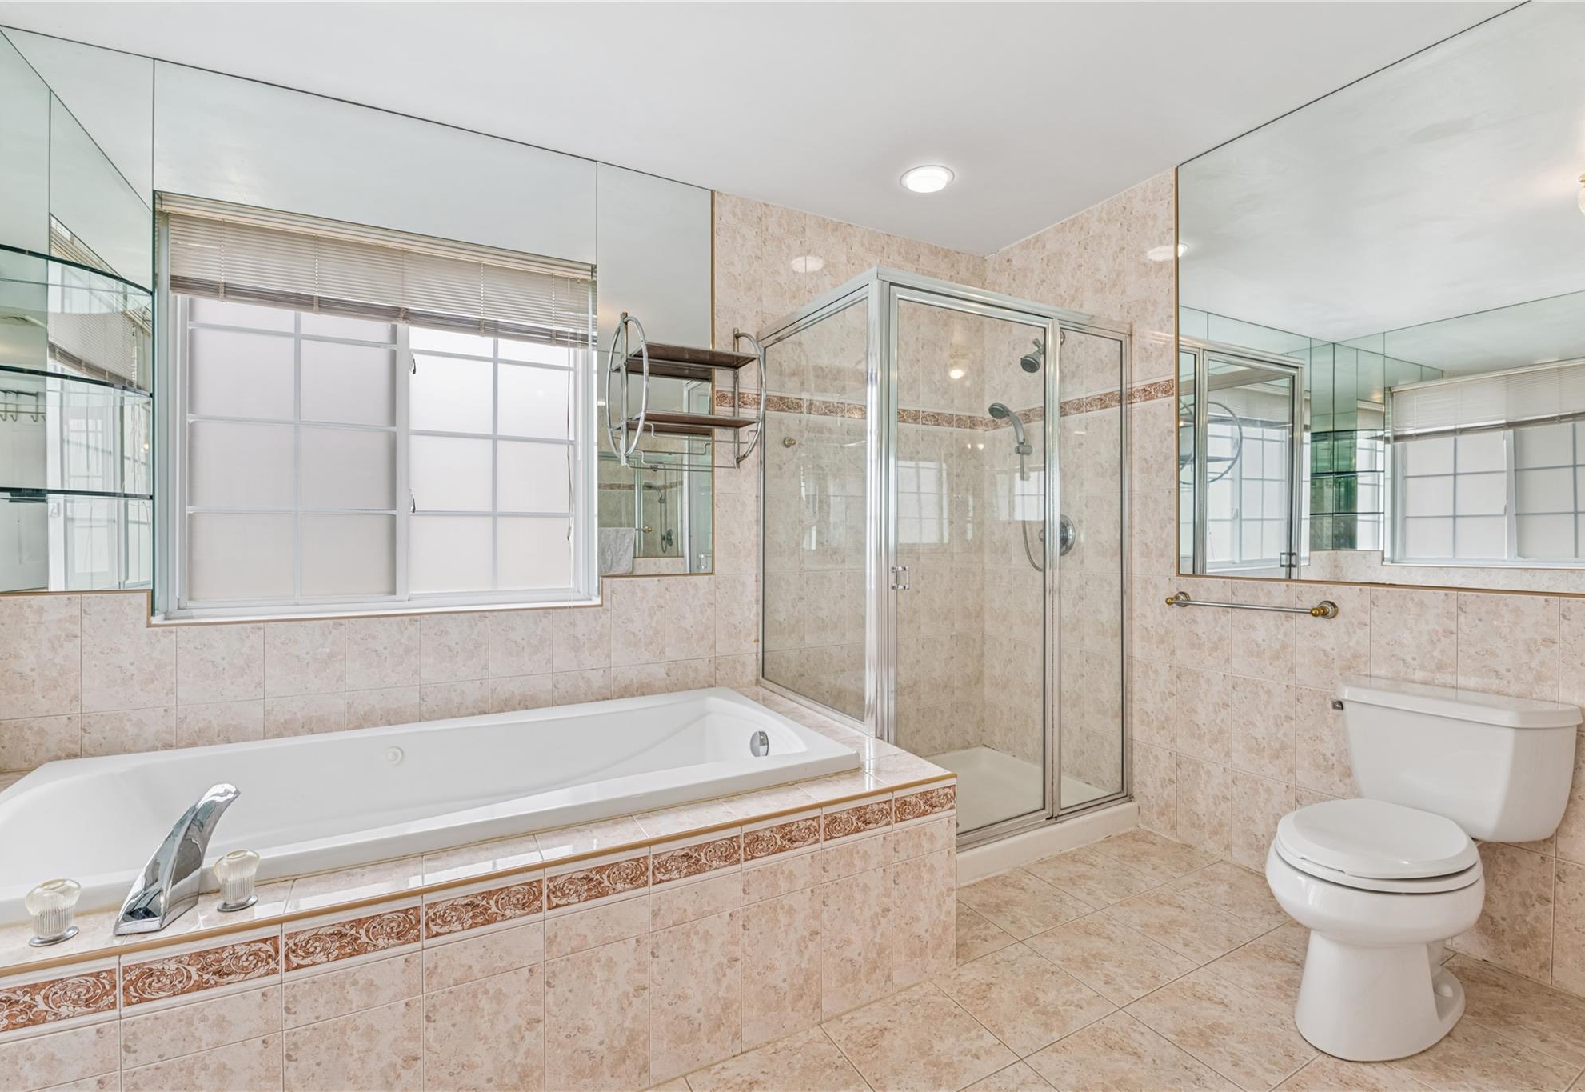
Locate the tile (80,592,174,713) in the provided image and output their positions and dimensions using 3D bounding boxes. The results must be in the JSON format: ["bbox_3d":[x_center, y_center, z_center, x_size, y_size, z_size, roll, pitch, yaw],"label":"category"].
[{"bbox_3d":[-1.843,0.295,1.897,0.203,0.326,0.010,-1,1,-27],"label":"tile"}]

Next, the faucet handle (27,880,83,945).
[{"bbox_3d":[-1.137,0.565,1.052,0.058,0.074,0.058,0,0,-27],"label":"faucet handle"}]

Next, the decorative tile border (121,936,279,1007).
[{"bbox_3d":[-0.921,0.664,1.071,0.192,0.062,0.010,0,0,-27],"label":"decorative tile border"}]

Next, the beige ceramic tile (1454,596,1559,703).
[{"bbox_3d":[1.846,0.283,1.763,0.010,0.329,0.190,-1,1,-30],"label":"beige ceramic tile"}]

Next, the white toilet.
[{"bbox_3d":[1.447,0.746,1.653,0.761,0.711,0.467,-1,1,-30],"label":"white toilet"}]

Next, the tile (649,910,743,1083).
[{"bbox_3d":[-0.198,0.931,1.417,0.199,0.317,0.010,-1,1,-28],"label":"tile"}]

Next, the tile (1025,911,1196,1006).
[{"bbox_3d":[0.829,1.076,1.792,0.310,0.010,0.310,-1,1,-28],"label":"tile"}]

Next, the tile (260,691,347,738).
[{"bbox_3d":[-1.509,0.525,2.119,0.207,0.130,0.010,0,0,-27],"label":"tile"}]

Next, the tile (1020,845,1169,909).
[{"bbox_3d":[1.003,1.103,2.274,0.315,0.010,0.302,0,0,-27],"label":"tile"}]

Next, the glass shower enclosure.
[{"bbox_3d":[0.595,0.072,2.698,1.197,1.857,0.778,-1,1,-29],"label":"glass shower enclosure"}]

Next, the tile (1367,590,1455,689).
[{"bbox_3d":[1.692,0.284,1.864,0.010,0.315,0.200,-1,1,-28],"label":"tile"}]

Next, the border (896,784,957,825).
[{"bbox_3d":[0.334,0.651,1.724,0.196,0.065,0.010,-1,1,-27],"label":"border"}]

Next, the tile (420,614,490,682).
[{"bbox_3d":[-1.120,0.336,2.267,0.203,0.226,0.010,-1,1,-27],"label":"tile"}]

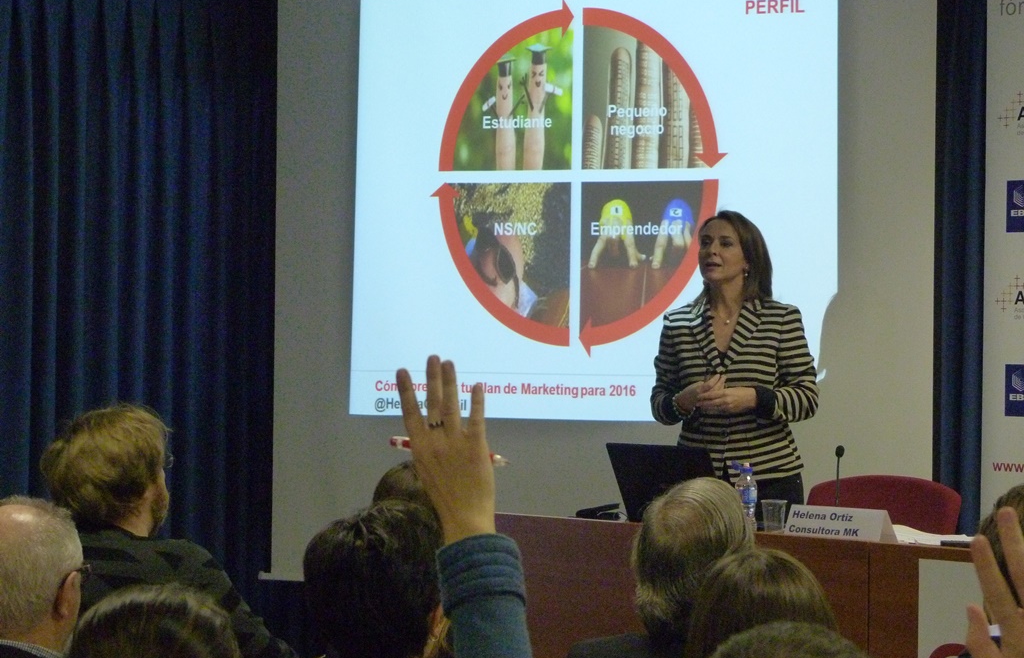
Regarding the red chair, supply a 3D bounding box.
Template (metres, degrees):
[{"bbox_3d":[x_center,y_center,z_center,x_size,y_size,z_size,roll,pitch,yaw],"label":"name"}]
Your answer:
[{"bbox_3d":[0.969,0.863,7.854,0.550,0.850,0.580,1,0,40],"label":"red chair"}]

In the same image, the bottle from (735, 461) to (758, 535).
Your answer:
[{"bbox_3d":[0.633,0.451,7.239,0.061,0.184,0.061,1,0,0],"label":"bottle"}]

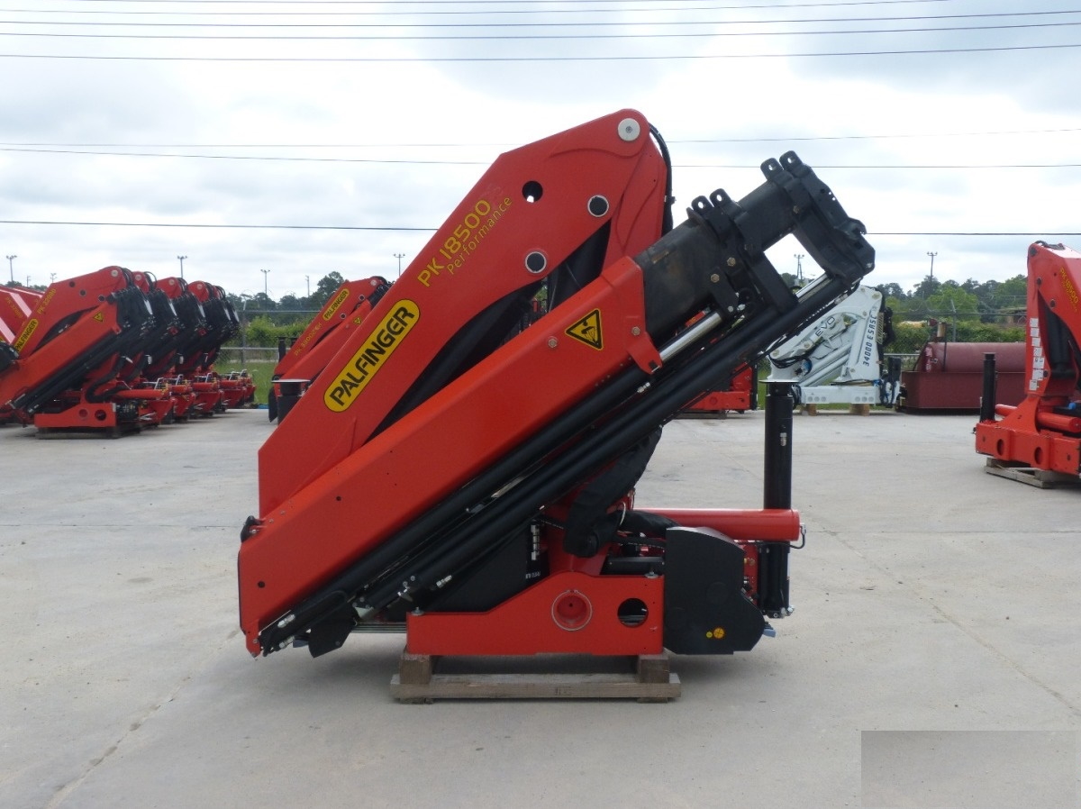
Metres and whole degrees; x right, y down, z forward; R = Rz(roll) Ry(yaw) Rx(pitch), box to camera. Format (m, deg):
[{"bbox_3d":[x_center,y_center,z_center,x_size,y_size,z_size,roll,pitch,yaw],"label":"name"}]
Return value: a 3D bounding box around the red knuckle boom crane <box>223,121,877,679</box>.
[{"bbox_3d":[0.070,-0.152,4.500,2.550,2.240,0.950,0,4,0],"label":"red knuckle boom crane"}]

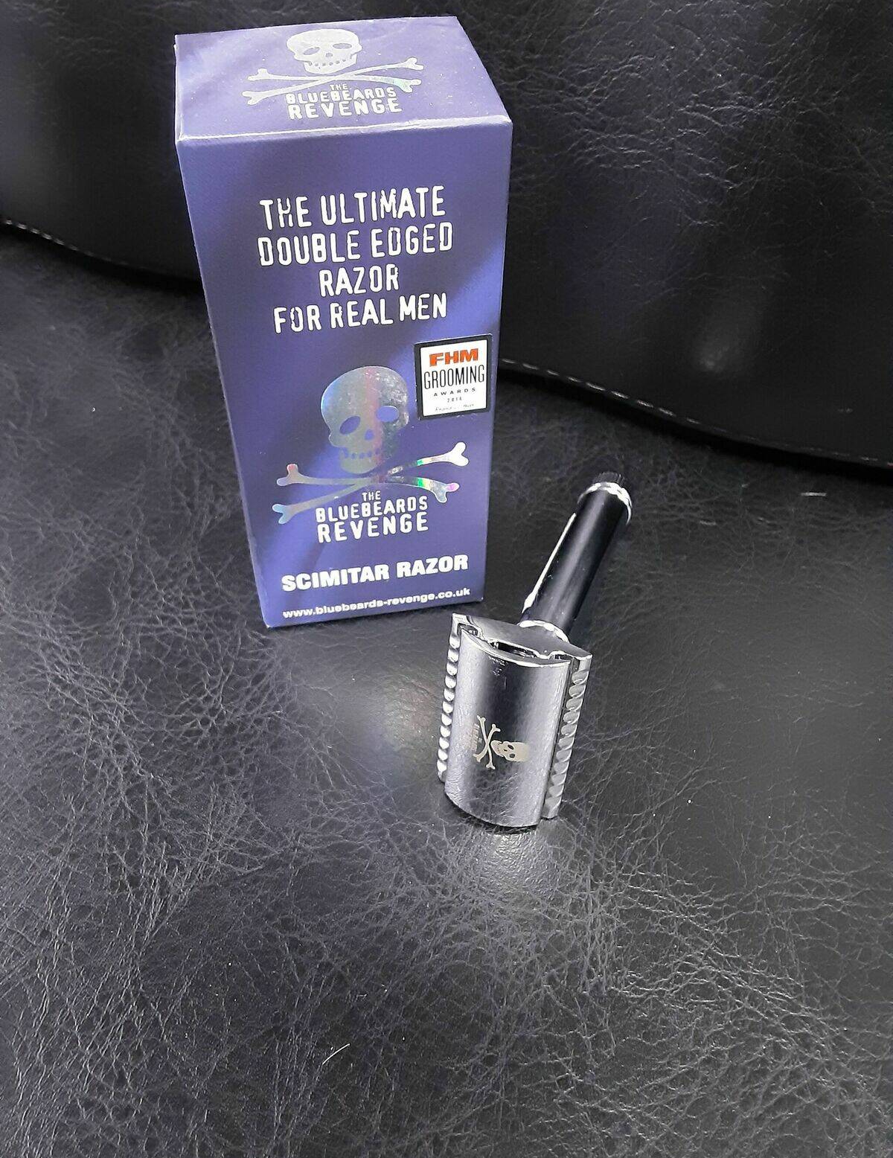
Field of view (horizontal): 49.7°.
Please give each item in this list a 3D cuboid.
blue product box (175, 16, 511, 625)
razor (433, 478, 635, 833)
[{"bbox_3d":[-0.020,-0.046,0.200,0.051,0.112,0.045,-7,48,-8],"label":"blue product box"},{"bbox_3d":[0.026,0.004,0.213,0.025,0.044,0.096,16,39,13],"label":"razor"}]

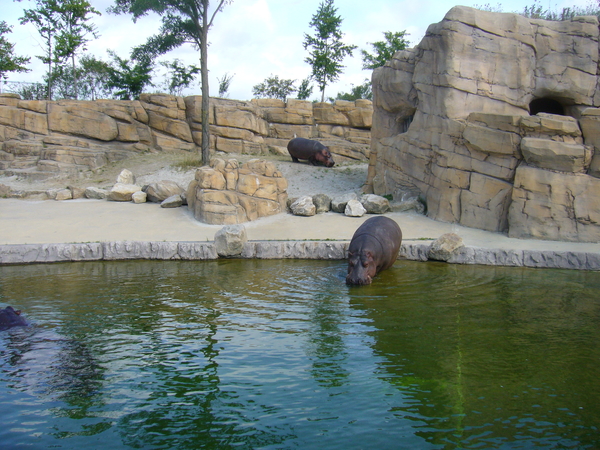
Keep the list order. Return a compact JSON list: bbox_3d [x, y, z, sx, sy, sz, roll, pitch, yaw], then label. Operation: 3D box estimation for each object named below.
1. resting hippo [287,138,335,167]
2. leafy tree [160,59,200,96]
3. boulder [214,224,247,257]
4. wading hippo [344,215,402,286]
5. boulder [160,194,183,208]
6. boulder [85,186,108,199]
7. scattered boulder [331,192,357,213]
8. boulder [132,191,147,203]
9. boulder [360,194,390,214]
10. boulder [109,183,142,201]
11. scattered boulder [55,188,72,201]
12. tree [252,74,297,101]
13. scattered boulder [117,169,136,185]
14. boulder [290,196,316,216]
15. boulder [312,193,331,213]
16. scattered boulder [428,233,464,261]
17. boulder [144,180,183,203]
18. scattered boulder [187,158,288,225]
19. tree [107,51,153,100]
[{"bbox_3d":[0.537,-3.730,31.000,2.550,1.350,1.000,6,10,38],"label":"resting hippo"},{"bbox_3d":[-6.892,-8.509,35.140,2.216,2.205,2.137,-2,8,-11],"label":"leafy tree"},{"bbox_3d":[-2.005,0.462,17.500,0.850,0.820,0.750,0,8,0],"label":"boulder"},{"bbox_3d":[2.005,0.742,15.800,1.200,1.450,2.900,3,8,18],"label":"wading hippo"},{"bbox_3d":[-5.295,-0.968,25.000,0.870,0.500,0.620,-2,8,-12],"label":"boulder"},{"bbox_3d":[-8.920,-1.423,26.656,1.029,0.539,0.788,-3,9,-18],"label":"boulder"},{"bbox_3d":[1.704,-0.833,23.500,0.950,0.660,0.800,0,8,0],"label":"scattered boulder"},{"bbox_3d":[-6.556,-1.137,24.804,0.574,0.508,0.556,-2,9,-15],"label":"boulder"},{"bbox_3d":[2.919,-0.787,23.300,1.050,0.700,0.800,0,8,0],"label":"boulder"},{"bbox_3d":[-7.494,-1.420,26.015,1.350,0.719,1.229,-2,9,-16],"label":"boulder"},{"bbox_3d":[-10.720,-1.382,27.500,0.750,0.500,0.600,-3,8,-20],"label":"scattered boulder"},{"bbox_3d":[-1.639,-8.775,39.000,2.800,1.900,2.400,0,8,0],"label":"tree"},{"bbox_3d":[-7.504,-2.024,26.281,0.772,0.801,0.650,-2,9,-16],"label":"scattered boulder"},{"bbox_3d":[0.121,-0.653,20.950,0.853,0.664,0.747,0,8,0],"label":"boulder"},{"bbox_3d":[0.785,-0.773,21.633,0.643,0.703,0.599,0,8,2],"label":"boulder"},{"bbox_3d":[3.809,0.552,15.690,0.871,0.698,0.729,0,8,0],"label":"scattered boulder"},{"bbox_3d":[-5.684,-1.433,25.542,1.679,0.881,1.325,-2,8,-12],"label":"boulder"},{"bbox_3d":[-2.022,-1.139,19.616,3.118,2.011,2.639,-1,8,-6],"label":"scattered boulder"},{"bbox_3d":[-10.896,-9.482,39.000,3.000,3.400,2.700,-2,8,-15],"label":"tree"}]

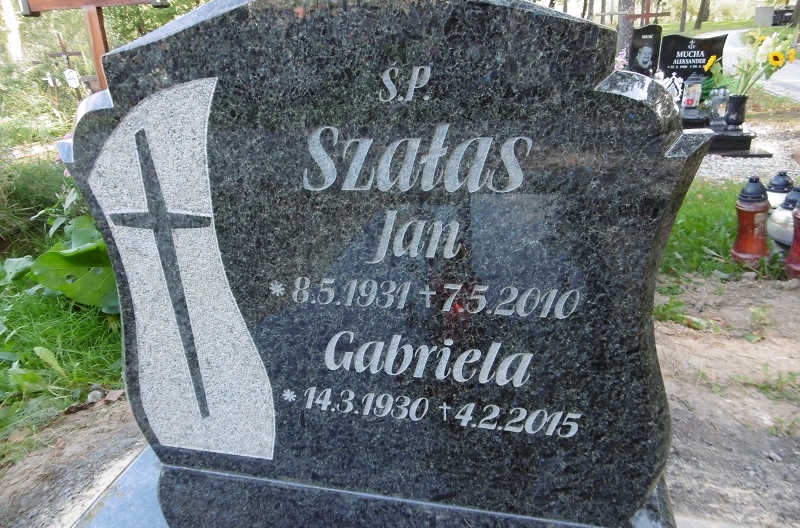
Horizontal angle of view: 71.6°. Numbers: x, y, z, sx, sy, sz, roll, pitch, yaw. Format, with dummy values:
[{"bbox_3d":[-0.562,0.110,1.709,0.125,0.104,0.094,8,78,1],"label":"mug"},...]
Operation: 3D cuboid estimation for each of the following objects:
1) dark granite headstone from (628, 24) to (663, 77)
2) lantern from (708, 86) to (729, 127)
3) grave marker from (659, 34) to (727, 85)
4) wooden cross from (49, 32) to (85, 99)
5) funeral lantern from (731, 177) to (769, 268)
[{"bbox_3d":[2.533,-2.056,5.767,0.260,0.770,0.090,2,21,13],"label":"dark granite headstone"},{"bbox_3d":[2.789,-1.373,4.850,0.140,0.345,0.140,2,21,13],"label":"lantern"},{"bbox_3d":[2.966,-1.981,5.688,0.600,0.660,0.090,2,21,13],"label":"grave marker"},{"bbox_3d":[-5.336,-3.004,9.039,0.620,1.400,0.080,-2,21,15],"label":"wooden cross"},{"bbox_3d":[1.269,-0.150,2.000,0.120,0.325,0.120,-2,21,15],"label":"funeral lantern"}]

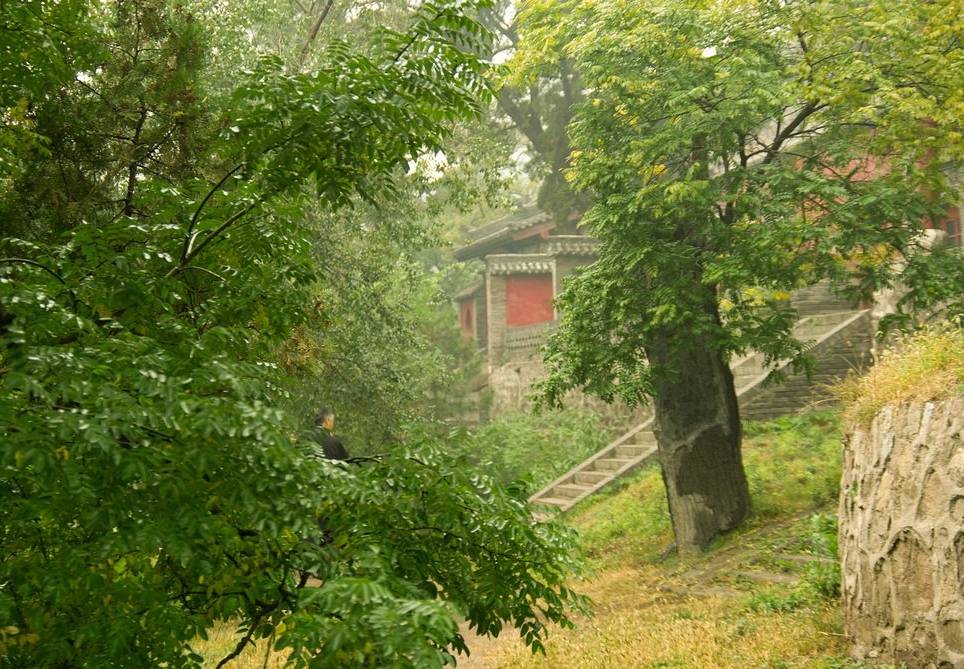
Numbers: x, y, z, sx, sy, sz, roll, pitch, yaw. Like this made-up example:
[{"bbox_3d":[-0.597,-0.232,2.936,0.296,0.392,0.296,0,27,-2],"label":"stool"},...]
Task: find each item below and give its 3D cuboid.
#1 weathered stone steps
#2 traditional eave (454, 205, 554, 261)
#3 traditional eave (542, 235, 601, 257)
[{"bbox_3d":[2.868,1.046,25.043,4.521,2.570,1.773,-1,-2,-17],"label":"weathered stone steps"},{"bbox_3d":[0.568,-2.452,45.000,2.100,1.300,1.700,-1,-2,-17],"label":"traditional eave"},{"bbox_3d":[2.040,-1.995,42.000,1.400,0.460,0.600,-1,-2,-17],"label":"traditional eave"}]

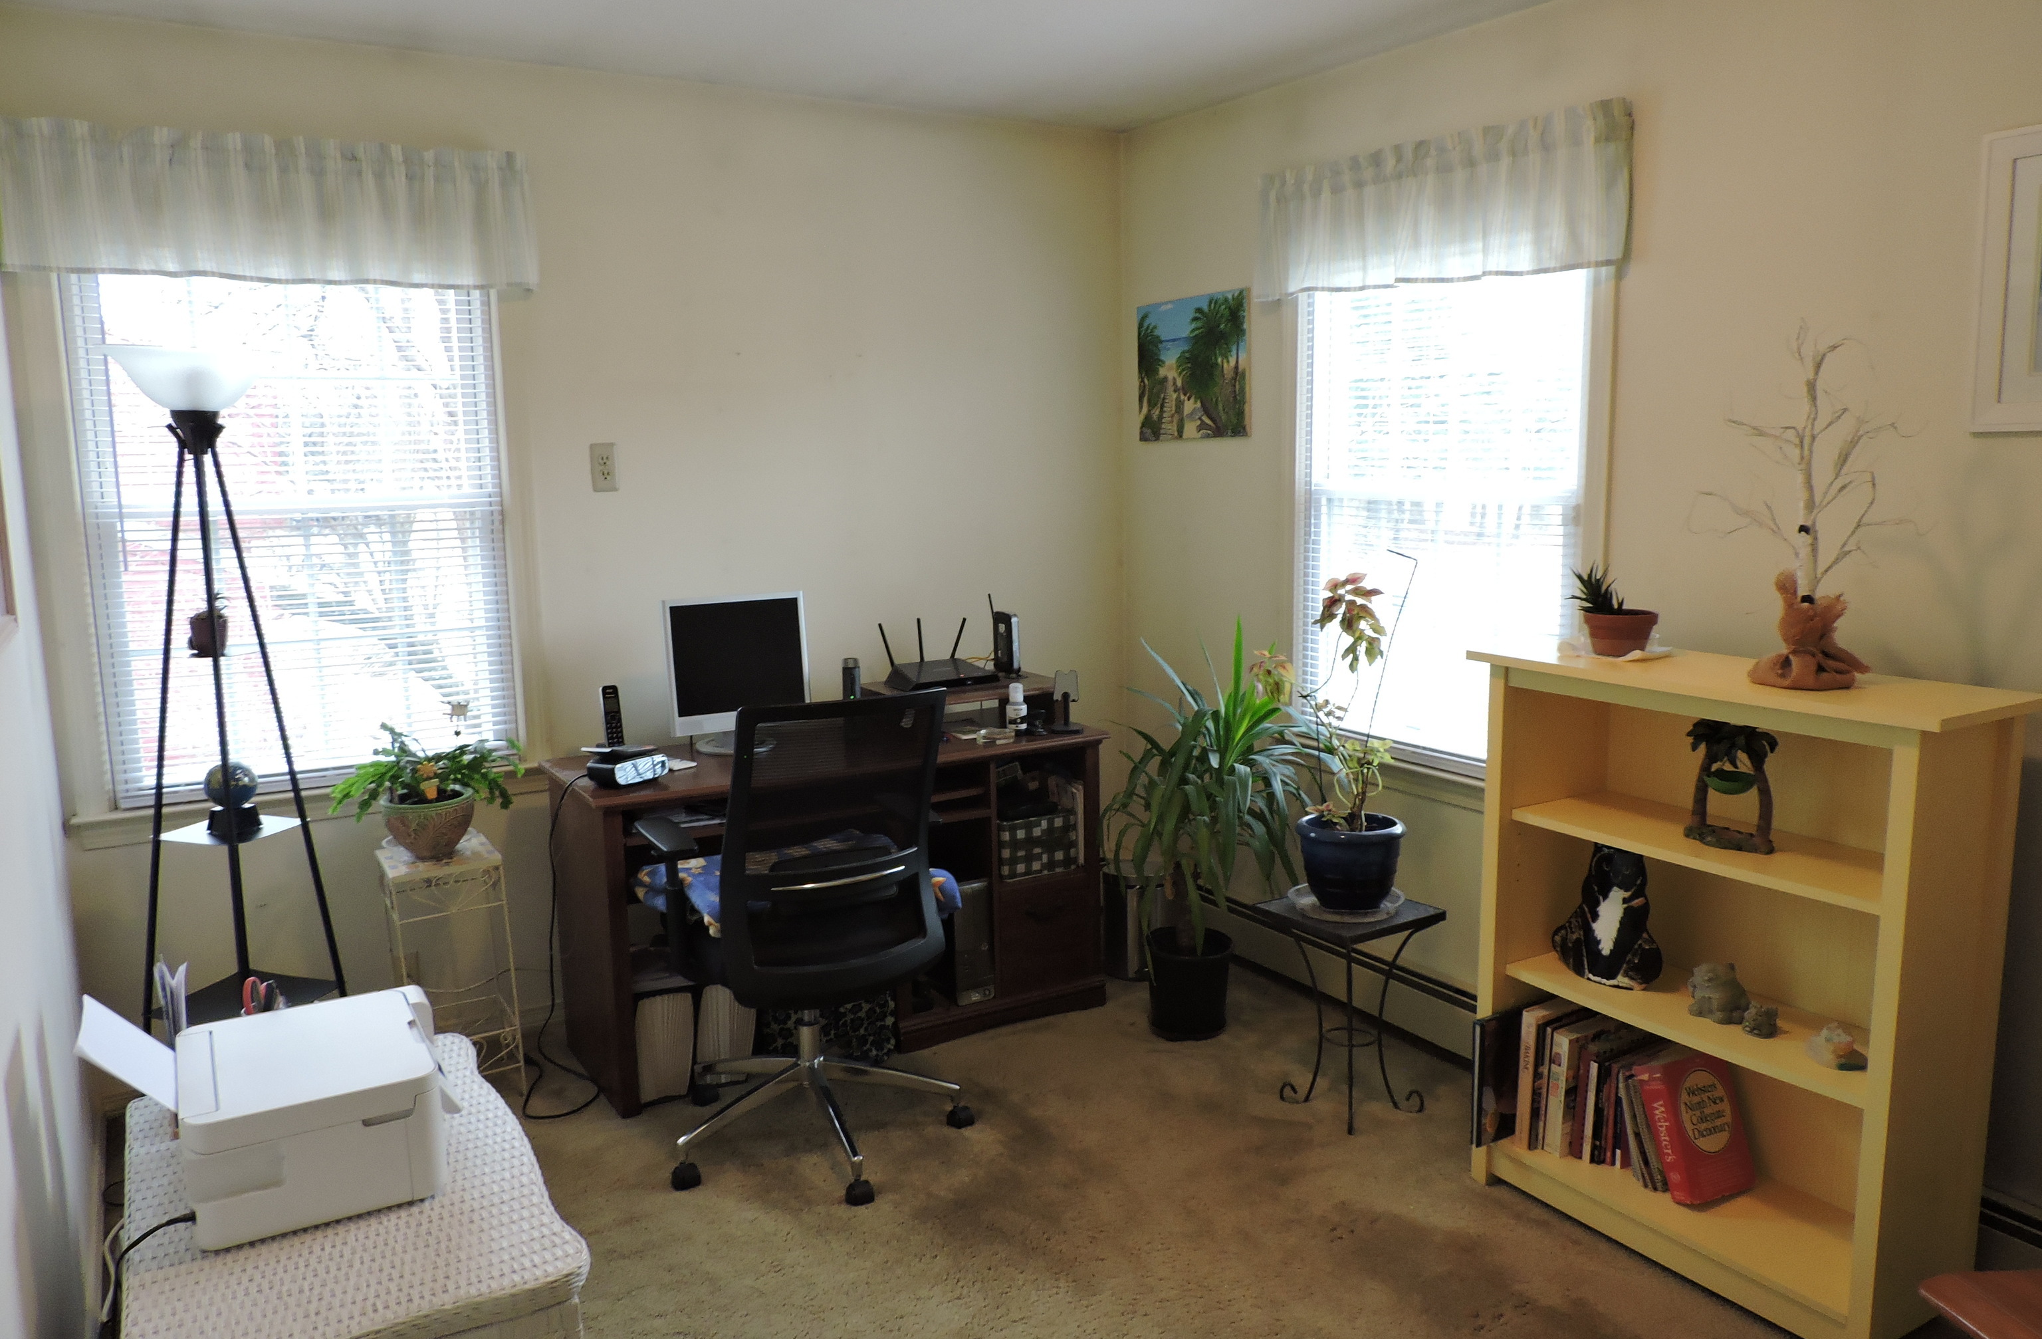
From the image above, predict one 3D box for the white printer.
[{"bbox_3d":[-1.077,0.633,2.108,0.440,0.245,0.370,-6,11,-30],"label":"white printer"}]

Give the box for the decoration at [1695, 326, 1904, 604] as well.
[{"bbox_3d":[1.254,-0.330,2.280,0.230,0.450,0.290,-7,11,-31],"label":"decoration"}]

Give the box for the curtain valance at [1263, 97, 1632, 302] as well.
[{"bbox_3d":[0.921,-1.041,3.257,0.090,0.315,1.020,-7,11,-31],"label":"curtain valance"}]

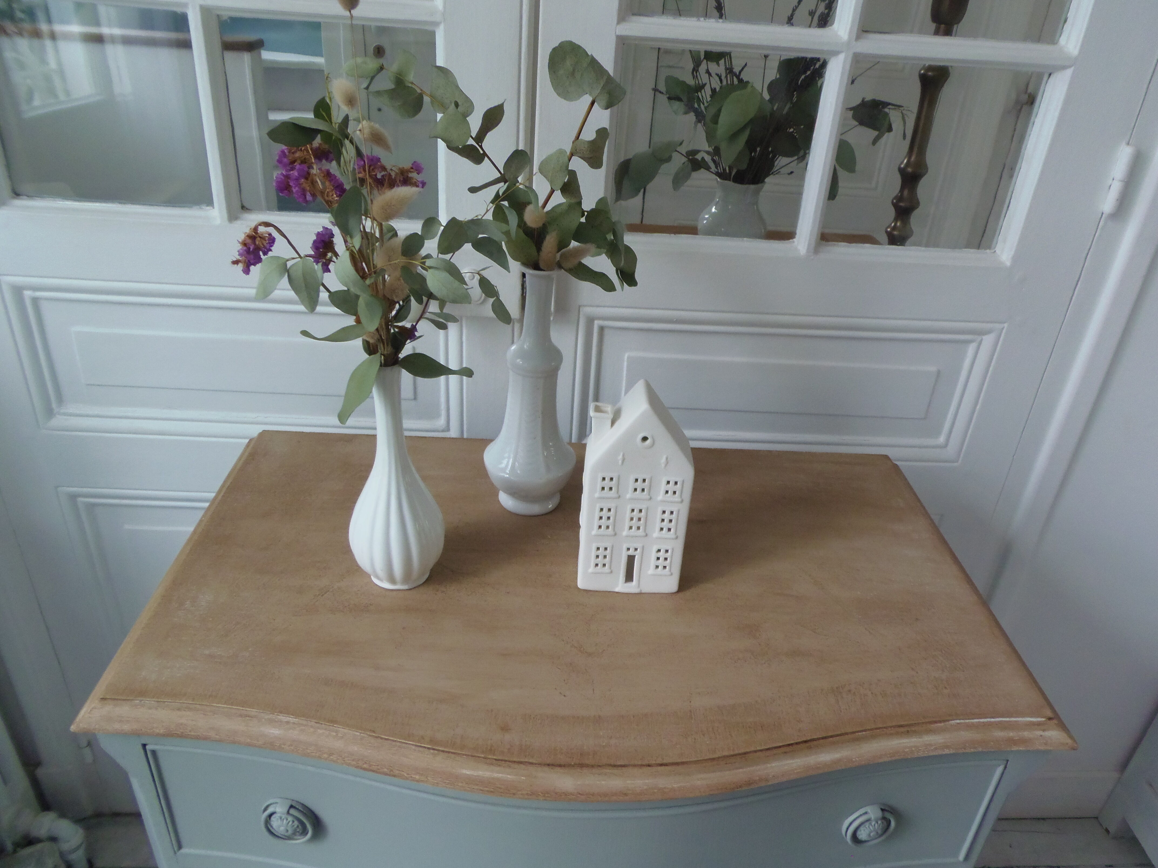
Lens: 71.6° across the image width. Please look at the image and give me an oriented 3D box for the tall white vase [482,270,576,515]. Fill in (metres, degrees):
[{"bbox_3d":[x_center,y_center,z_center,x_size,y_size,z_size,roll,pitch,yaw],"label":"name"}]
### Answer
[{"bbox_3d":[-0.048,-0.045,0.846,0.101,0.272,0.101,2,30,-3],"label":"tall white vase"}]

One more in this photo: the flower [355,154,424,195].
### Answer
[{"bbox_3d":[-0.145,-0.198,0.612,0.053,0.030,0.036,2,30,-3],"label":"flower"}]

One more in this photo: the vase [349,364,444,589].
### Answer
[{"bbox_3d":[-0.169,0.036,0.735,0.089,0.225,0.089,2,30,-3],"label":"vase"}]

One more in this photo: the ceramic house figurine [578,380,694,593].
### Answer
[{"bbox_3d":[0.054,0.050,0.758,0.099,0.207,0.056,2,30,-3],"label":"ceramic house figurine"}]

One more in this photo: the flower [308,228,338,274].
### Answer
[{"bbox_3d":[-0.201,-0.144,0.629,0.023,0.035,0.024,2,30,-3],"label":"flower"}]

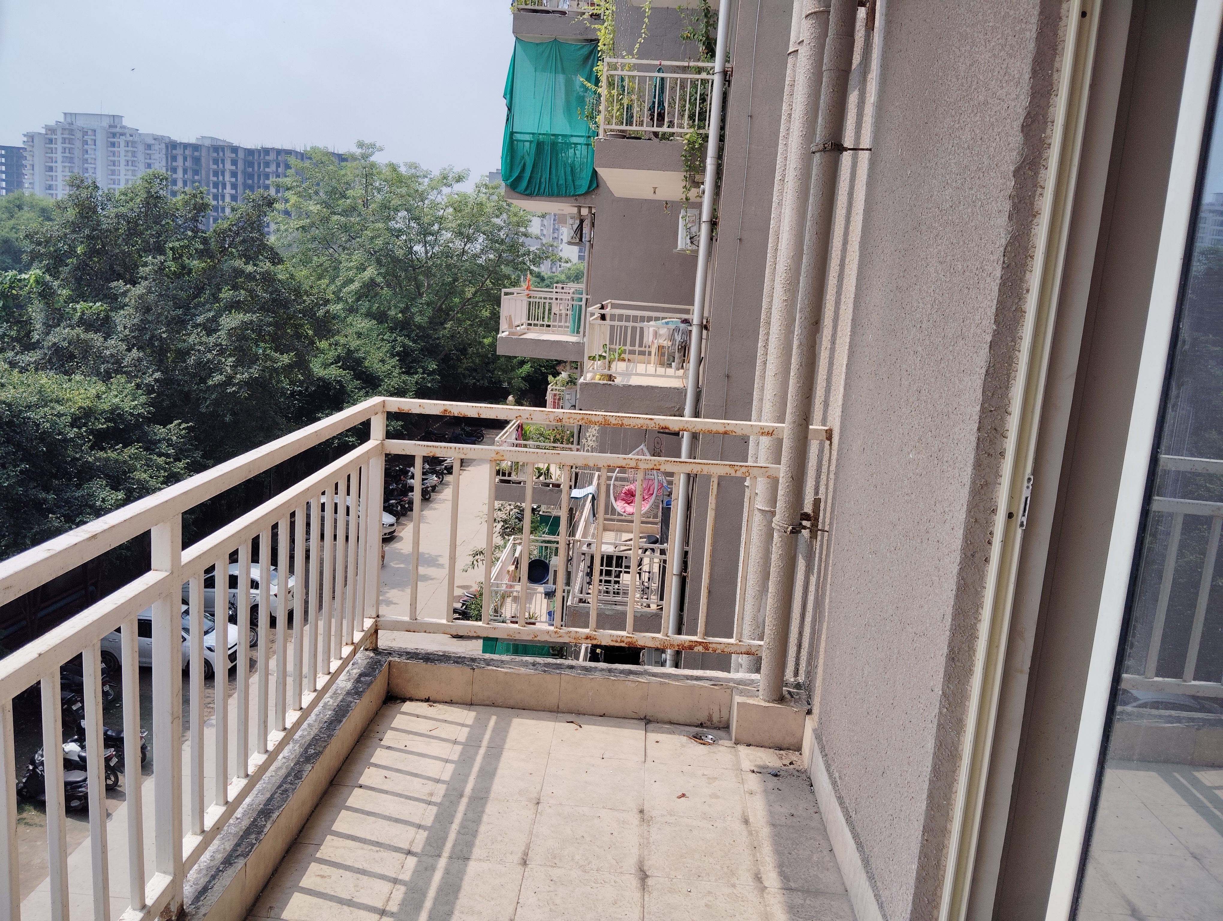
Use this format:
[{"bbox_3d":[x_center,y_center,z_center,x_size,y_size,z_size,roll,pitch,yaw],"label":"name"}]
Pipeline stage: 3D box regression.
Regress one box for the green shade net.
[{"bbox_3d":[-1.124,-6.513,18.879,1.820,2.870,0.400,4,10,2],"label":"green shade net"}]

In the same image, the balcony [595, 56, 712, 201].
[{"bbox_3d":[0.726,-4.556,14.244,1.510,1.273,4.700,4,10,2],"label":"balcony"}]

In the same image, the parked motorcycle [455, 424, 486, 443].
[{"bbox_3d":[-8.638,-1.756,60.667,1.950,1.100,0.720,4,10,2],"label":"parked motorcycle"}]

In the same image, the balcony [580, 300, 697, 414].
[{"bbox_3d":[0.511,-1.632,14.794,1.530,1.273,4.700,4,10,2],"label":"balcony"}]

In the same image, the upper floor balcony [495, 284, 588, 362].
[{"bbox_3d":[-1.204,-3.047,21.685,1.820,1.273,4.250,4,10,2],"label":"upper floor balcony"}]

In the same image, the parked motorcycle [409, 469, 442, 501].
[{"bbox_3d":[-8.673,1.127,45.312,1.850,1.100,0.700,4,10,2],"label":"parked motorcycle"}]

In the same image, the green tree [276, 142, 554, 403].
[{"bbox_3d":[-12.826,-11.230,64.869,16.000,17.553,14.500,4,10,2],"label":"green tree"}]

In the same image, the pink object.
[{"bbox_3d":[0.388,0.570,15.766,0.680,0.550,0.550,12,13,37],"label":"pink object"}]

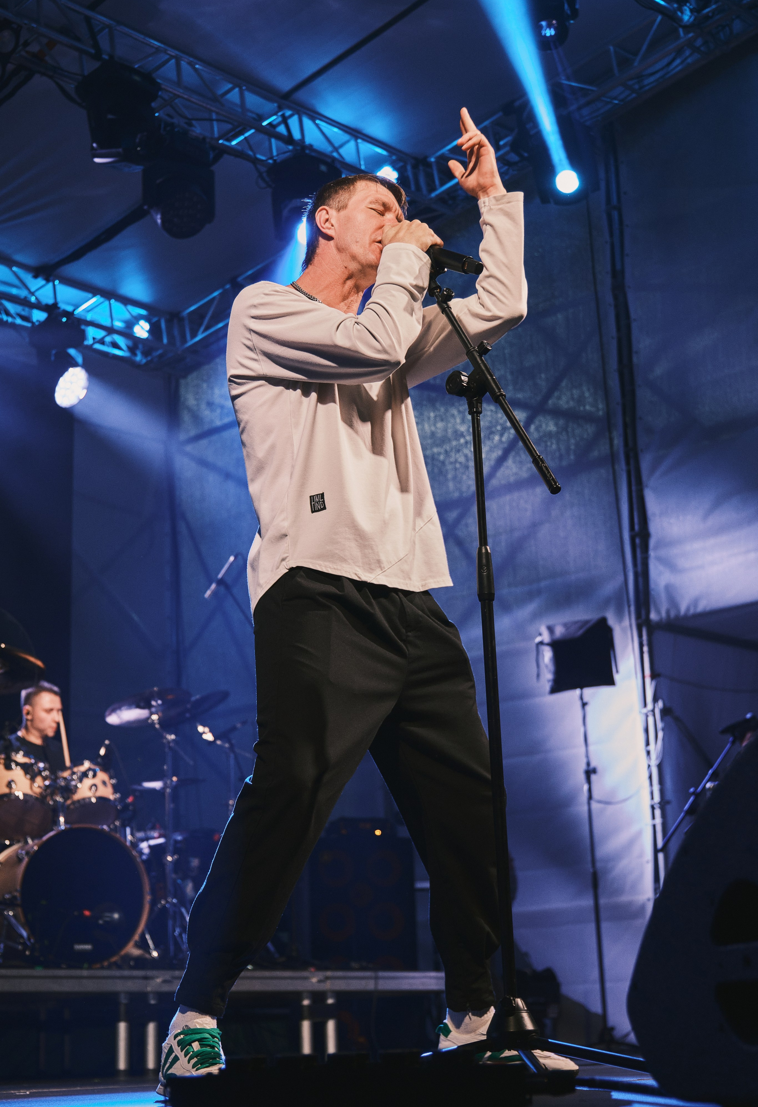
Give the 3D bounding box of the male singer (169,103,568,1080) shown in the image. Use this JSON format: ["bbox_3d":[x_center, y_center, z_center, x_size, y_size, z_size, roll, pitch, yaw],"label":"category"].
[{"bbox_3d":[-0.001,-0.032,2.814,0.740,1.920,0.520,13,-22,-39],"label":"male singer"}]

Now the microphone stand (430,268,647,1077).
[{"bbox_3d":[0.214,0.133,2.553,0.520,1.450,0.540,10,-20,-32],"label":"microphone stand"}]

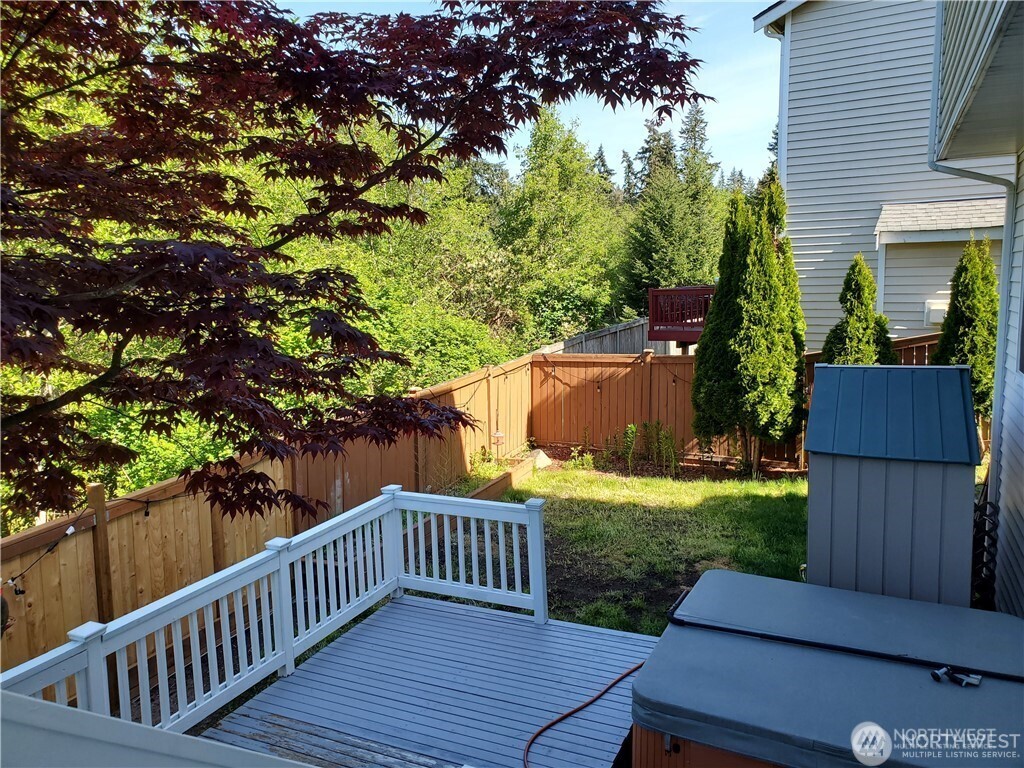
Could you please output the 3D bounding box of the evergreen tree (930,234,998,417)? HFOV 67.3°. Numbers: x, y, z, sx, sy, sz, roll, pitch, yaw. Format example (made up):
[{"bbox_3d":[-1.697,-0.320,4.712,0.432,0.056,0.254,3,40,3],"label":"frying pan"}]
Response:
[{"bbox_3d":[6.492,-0.586,11.032,0.911,3.071,0.911,2,8,24],"label":"evergreen tree"}]

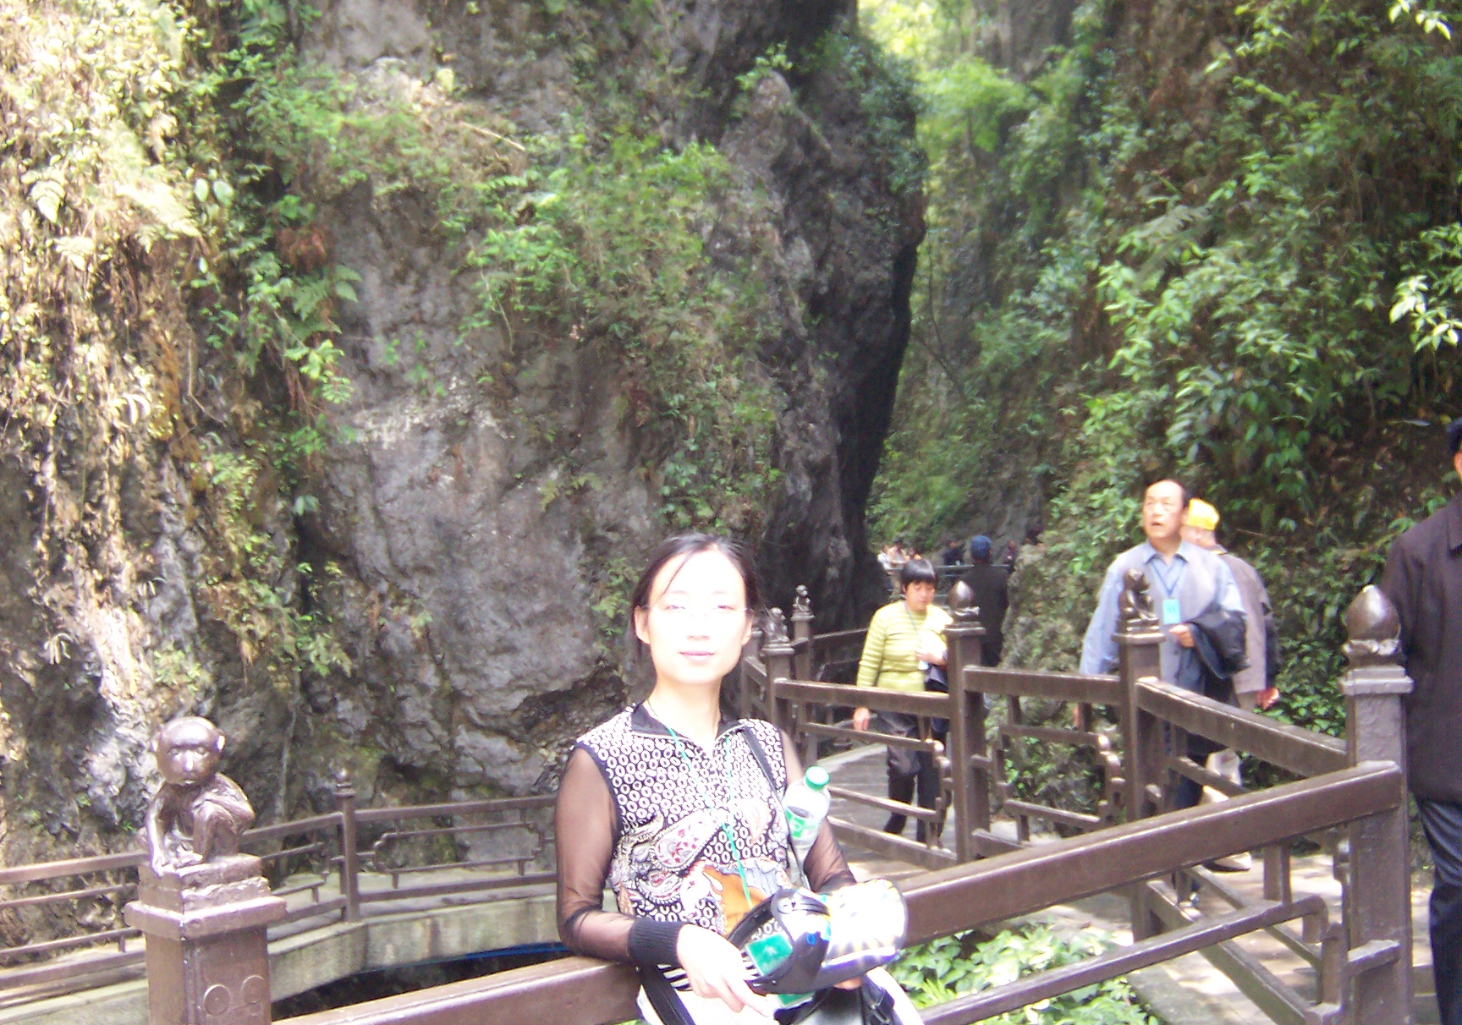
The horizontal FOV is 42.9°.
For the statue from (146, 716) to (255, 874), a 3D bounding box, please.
[{"bbox_3d":[-0.691,0.366,2.420,0.112,0.192,0.115,-2,2,6],"label":"statue"}]

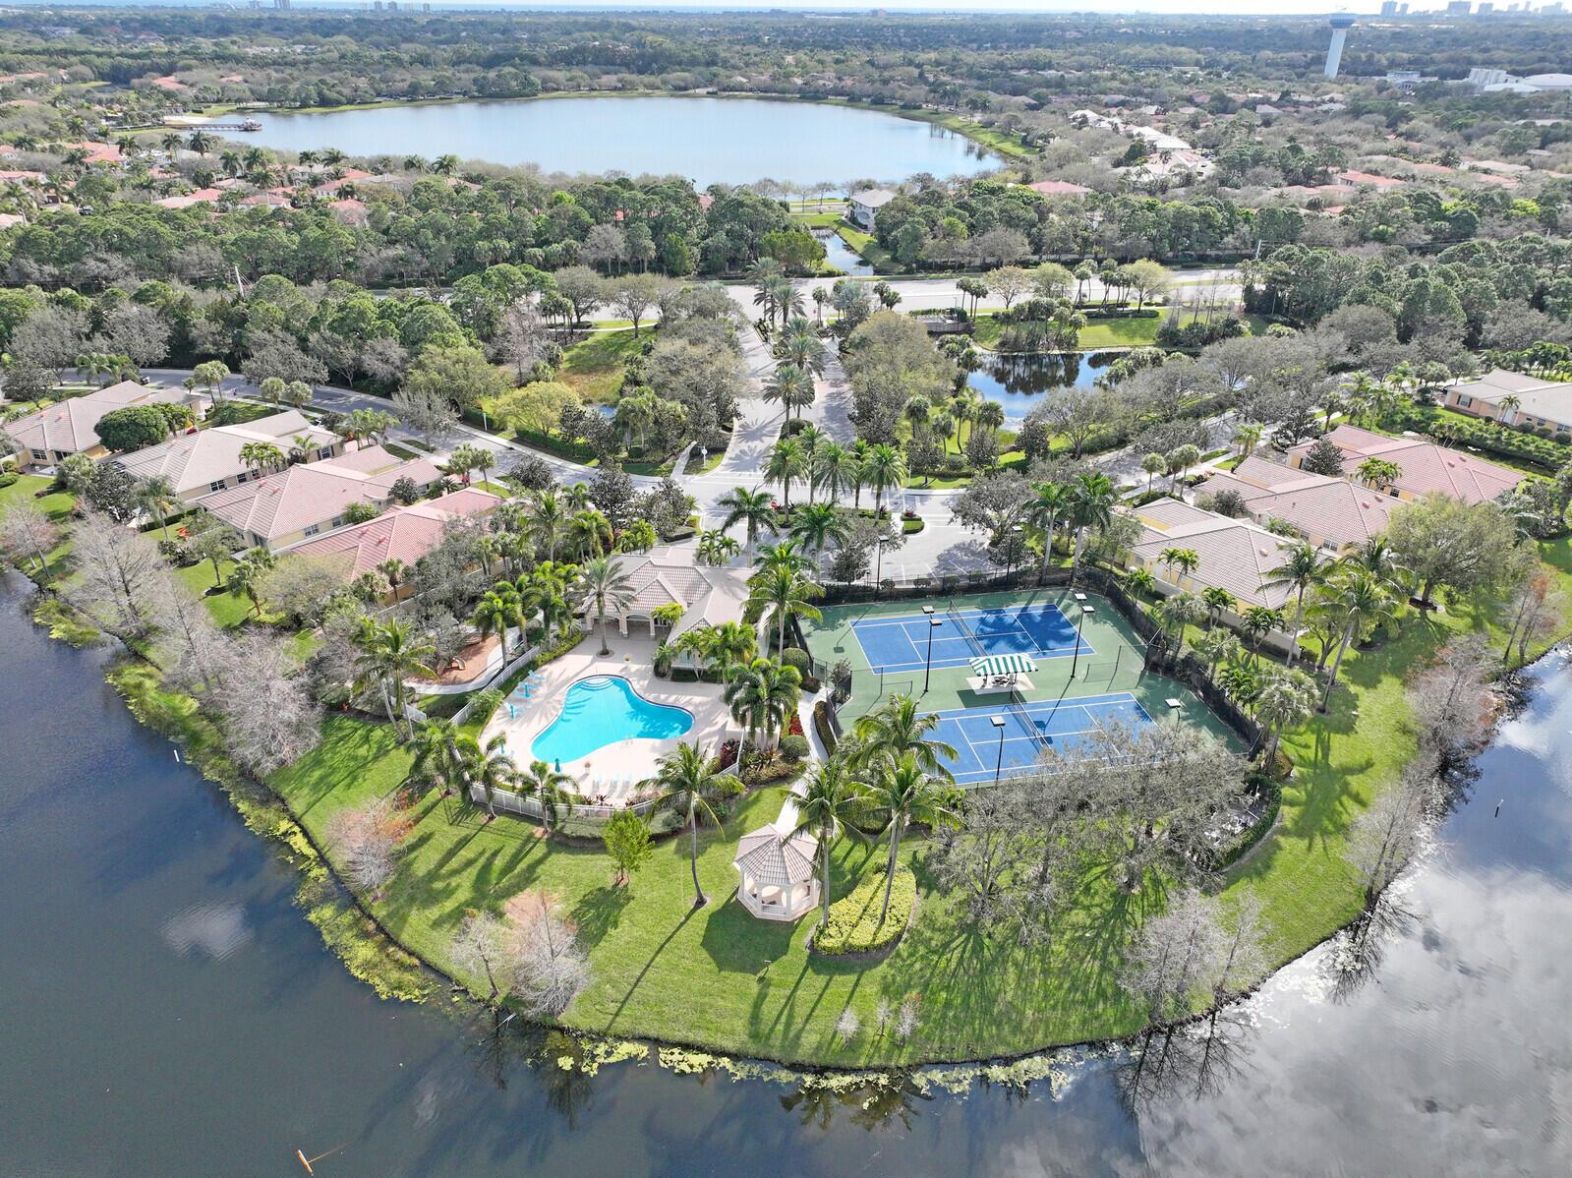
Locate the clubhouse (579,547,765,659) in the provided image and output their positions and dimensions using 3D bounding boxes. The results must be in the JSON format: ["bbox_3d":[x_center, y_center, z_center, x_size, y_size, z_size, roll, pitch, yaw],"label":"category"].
[{"bbox_3d":[-12.404,0.319,118.588,18.300,6.200,21.800,3,28,5],"label":"clubhouse"}]

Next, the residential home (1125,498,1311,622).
[{"bbox_3d":[50.604,-5.459,129.732,17.100,6.700,25.500,-20,34,-33],"label":"residential home"}]

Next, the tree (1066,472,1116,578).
[{"bbox_3d":[34.336,-6.888,124.742,5.700,13.680,5.700,9,29,15],"label":"tree"}]

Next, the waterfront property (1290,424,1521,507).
[{"bbox_3d":[87.806,-18.020,154.676,18.000,6.600,25.700,-20,35,-34],"label":"waterfront property"}]

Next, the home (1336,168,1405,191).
[{"bbox_3d":[217.999,-151.855,406.321,15.000,5.800,25.000,1,28,0],"label":"home"}]

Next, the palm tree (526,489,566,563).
[{"bbox_3d":[-27.848,-6.829,127.100,5.800,10.200,5.800,1,28,0],"label":"palm tree"}]

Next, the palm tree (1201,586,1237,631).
[{"bbox_3d":[46.069,2.275,116.733,4.058,5.401,4.058,1,28,0],"label":"palm tree"}]

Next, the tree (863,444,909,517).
[{"bbox_3d":[12.483,-13.307,139.756,5.909,10.554,5.909,1,28,0],"label":"tree"}]

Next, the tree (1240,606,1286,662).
[{"bbox_3d":[49.515,4.301,113.643,4.600,4.930,4.100,1,28,0],"label":"tree"}]

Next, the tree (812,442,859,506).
[{"bbox_3d":[6.153,-13.119,138.865,6.031,10.946,6.031,1,28,0],"label":"tree"}]

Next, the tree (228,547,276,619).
[{"bbox_3d":[-58.112,-0.141,117.688,4.600,6.600,4.600,1,28,0],"label":"tree"}]

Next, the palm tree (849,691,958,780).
[{"bbox_3d":[8.389,14.800,80.790,7.770,16.450,7.770,0,28,0],"label":"palm tree"}]

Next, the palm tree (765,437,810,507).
[{"bbox_3d":[0.178,-13.628,139.309,5.700,11.320,5.600,1,28,0],"label":"palm tree"}]

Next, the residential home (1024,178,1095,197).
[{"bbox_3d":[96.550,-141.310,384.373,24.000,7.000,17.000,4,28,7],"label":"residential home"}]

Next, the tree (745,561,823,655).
[{"bbox_3d":[-0.209,2.813,108.055,7.670,11.760,7.670,0,28,0],"label":"tree"}]

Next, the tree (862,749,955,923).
[{"bbox_3d":[7.423,18.420,76.414,7.400,14.600,7.400,1,28,0],"label":"tree"}]

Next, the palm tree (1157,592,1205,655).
[{"bbox_3d":[40.201,4.086,111.040,4.800,7.620,4.700,1,28,0],"label":"palm tree"}]

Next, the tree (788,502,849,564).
[{"bbox_3d":[3.797,-4.905,124.646,6.950,9.825,6.950,1,28,0],"label":"tree"}]

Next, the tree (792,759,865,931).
[{"bbox_3d":[2.617,18.185,76.145,5.500,15.010,5.500,2,28,2],"label":"tree"}]

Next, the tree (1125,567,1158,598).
[{"bbox_3d":[40.186,-0.487,123.377,3.600,3.970,3.500,1,28,0],"label":"tree"}]

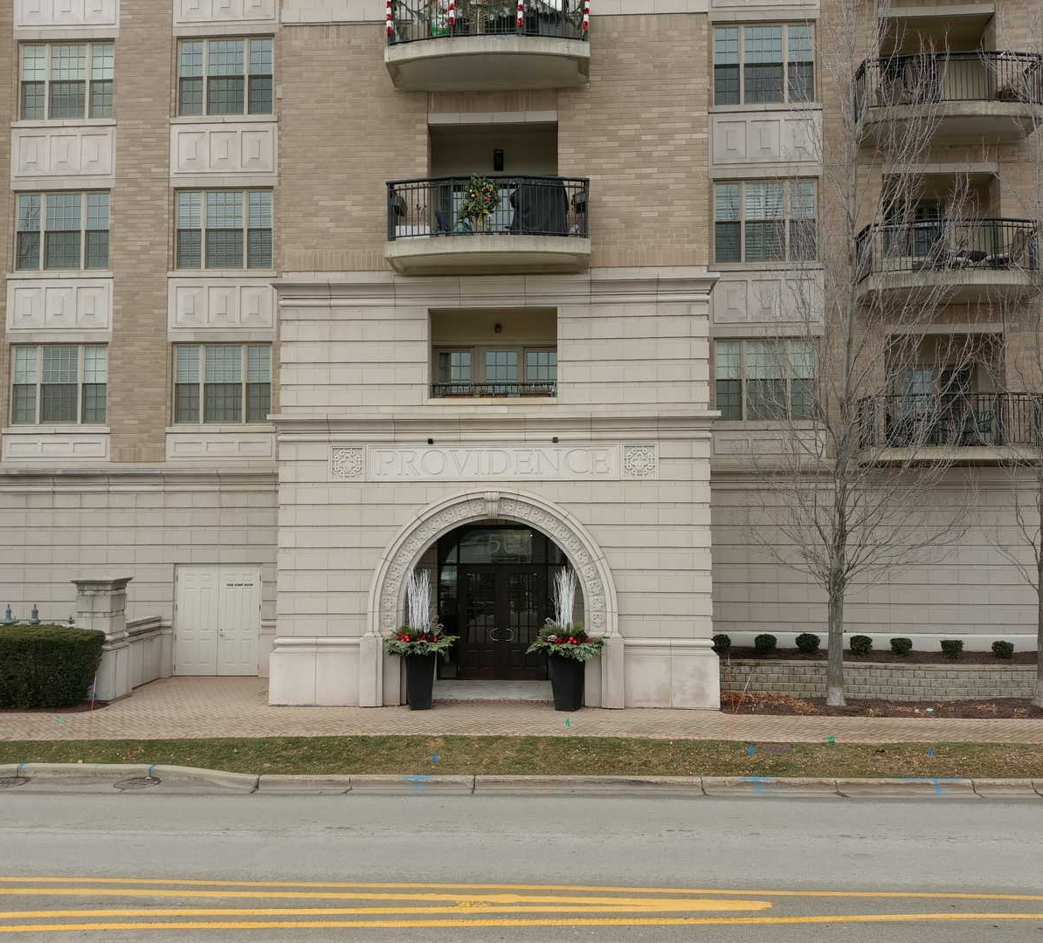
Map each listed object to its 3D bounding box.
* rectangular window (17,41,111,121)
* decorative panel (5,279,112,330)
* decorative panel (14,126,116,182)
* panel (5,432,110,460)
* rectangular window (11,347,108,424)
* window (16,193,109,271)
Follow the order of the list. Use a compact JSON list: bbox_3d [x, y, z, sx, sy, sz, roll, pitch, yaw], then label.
[{"bbox_3d":[-10.332,-8.874,21.471,2.204,1.791,0.180,0,-3,3],"label":"rectangular window"},{"bbox_3d":[-10.355,-3.739,21.194,2.450,1.230,0.130,0,-2,3],"label":"decorative panel"},{"bbox_3d":[-10.246,-7.105,21.143,2.400,1.250,0.120,0,-3,3],"label":"decorative panel"},{"bbox_3d":[-10.243,-0.552,20.802,2.430,0.640,0.120,0,-3,3],"label":"panel"},{"bbox_3d":[-10.261,-1.917,20.974,2.190,1.780,0.150,0,-3,3],"label":"rectangular window"},{"bbox_3d":[-10.270,-5.365,21.154,2.170,1.780,0.150,0,-3,3],"label":"window"}]

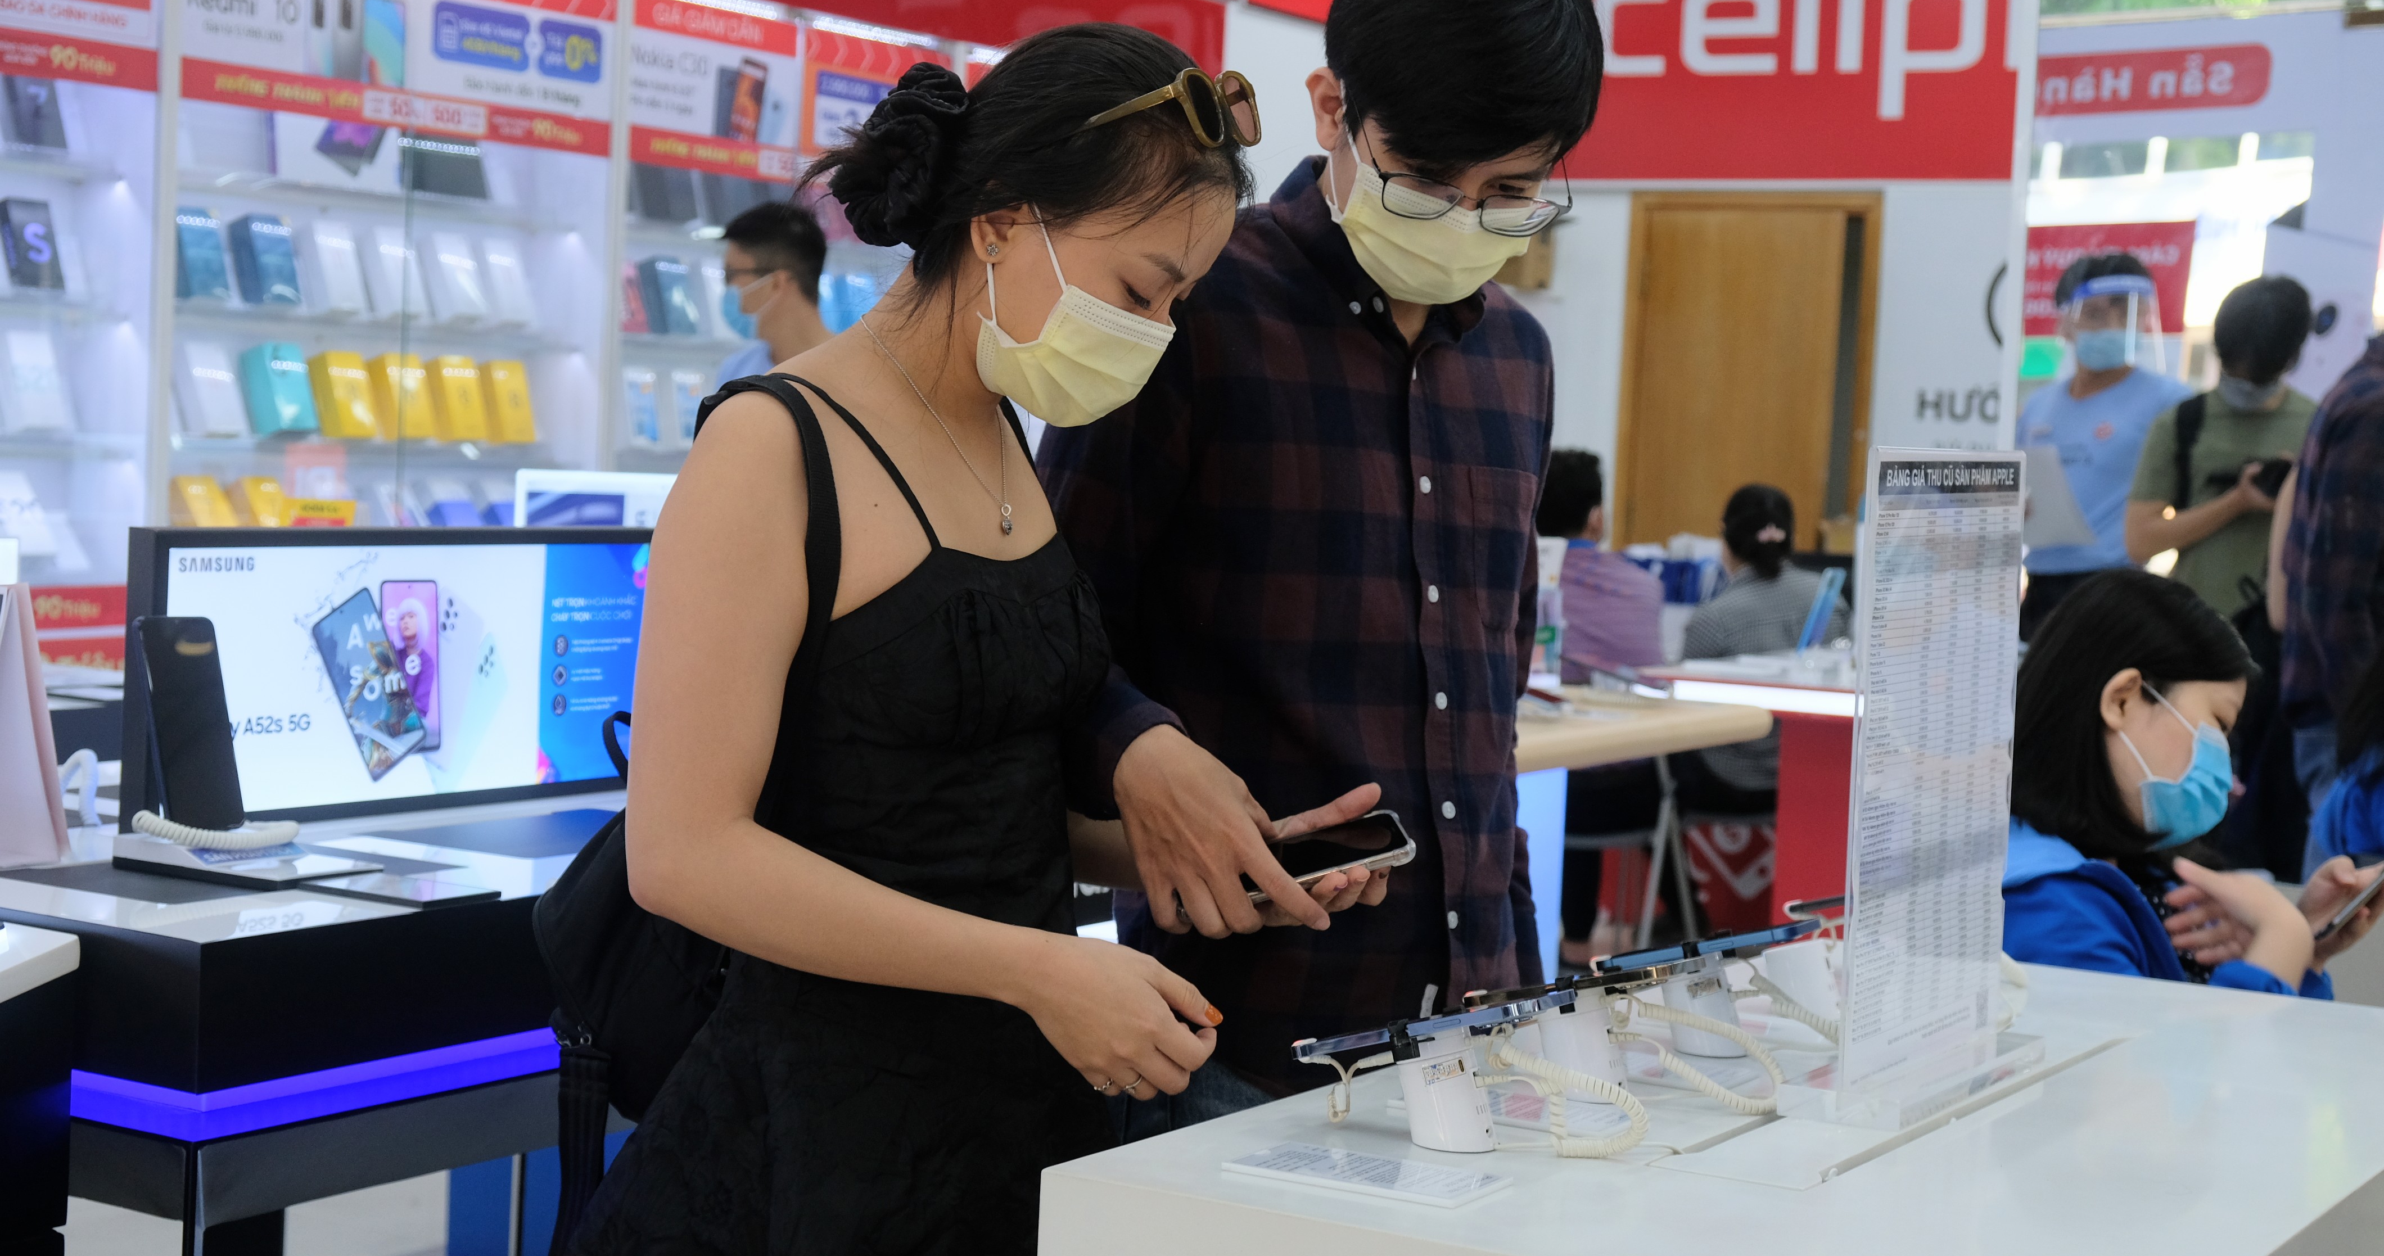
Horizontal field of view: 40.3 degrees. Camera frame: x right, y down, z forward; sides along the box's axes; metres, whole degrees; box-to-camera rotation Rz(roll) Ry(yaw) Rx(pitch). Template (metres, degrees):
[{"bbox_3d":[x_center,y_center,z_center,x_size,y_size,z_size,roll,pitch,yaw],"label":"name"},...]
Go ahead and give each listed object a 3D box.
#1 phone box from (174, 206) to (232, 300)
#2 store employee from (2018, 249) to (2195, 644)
[{"bbox_3d":[-1.810,-0.675,5.880,0.060,0.172,0.092,-20,-10,33],"label":"phone box"},{"bbox_3d":[1.767,0.127,6.446,0.500,1.720,0.360,4,4,33],"label":"store employee"}]

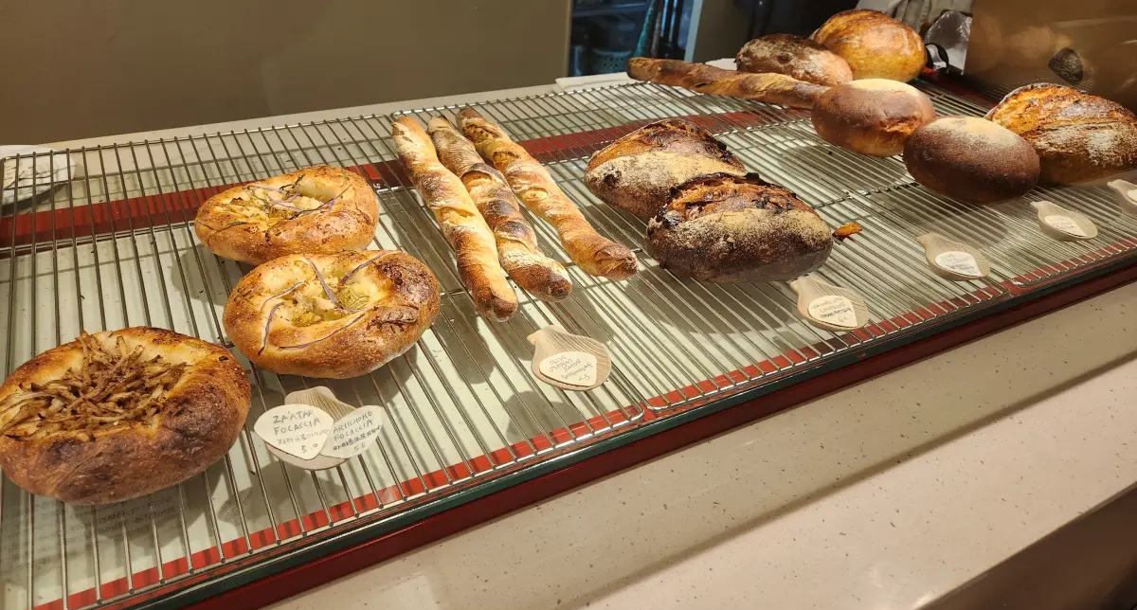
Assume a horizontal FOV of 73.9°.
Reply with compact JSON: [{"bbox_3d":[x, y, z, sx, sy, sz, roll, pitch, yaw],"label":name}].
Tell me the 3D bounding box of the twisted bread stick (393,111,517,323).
[{"bbox_3d":[-0.124,-0.106,0.755,0.042,0.034,0.412,-9,38,-20],"label":"twisted bread stick"}]

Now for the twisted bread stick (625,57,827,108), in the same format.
[{"bbox_3d":[0.288,-0.325,1.126,0.410,0.034,0.042,11,35,7],"label":"twisted bread stick"}]

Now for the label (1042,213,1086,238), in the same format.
[{"bbox_3d":[0.544,-0.088,0.829,0.036,0.004,0.046,-1,44,-10],"label":"label"}]

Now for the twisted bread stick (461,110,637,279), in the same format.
[{"bbox_3d":[-0.040,-0.132,0.805,0.042,0.033,0.405,-13,39,-24],"label":"twisted bread stick"}]

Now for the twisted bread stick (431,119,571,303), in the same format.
[{"bbox_3d":[-0.082,-0.114,0.763,0.037,0.034,0.383,-10,38,-21],"label":"twisted bread stick"}]

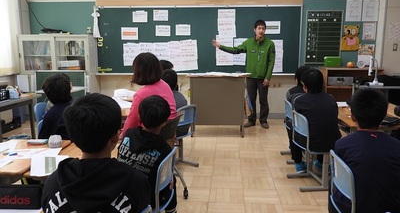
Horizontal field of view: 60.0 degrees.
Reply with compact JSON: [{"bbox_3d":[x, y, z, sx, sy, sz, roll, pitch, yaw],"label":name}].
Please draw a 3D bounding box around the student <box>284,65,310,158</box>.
[{"bbox_3d":[1.198,0.058,4.080,0.430,1.080,0.660,0,9,5],"label":"student"}]

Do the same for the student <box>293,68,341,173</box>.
[{"bbox_3d":[1.084,0.175,3.316,0.440,1.100,0.680,1,10,8],"label":"student"}]

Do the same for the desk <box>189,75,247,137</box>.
[{"bbox_3d":[0.279,-0.029,5.181,0.900,0.900,0.480,0,9,5],"label":"desk"}]

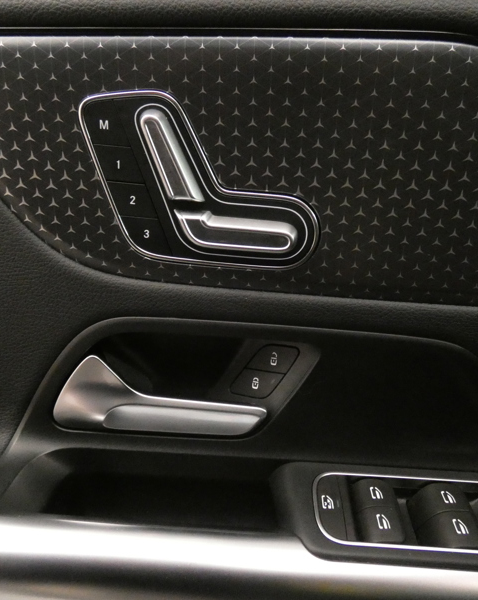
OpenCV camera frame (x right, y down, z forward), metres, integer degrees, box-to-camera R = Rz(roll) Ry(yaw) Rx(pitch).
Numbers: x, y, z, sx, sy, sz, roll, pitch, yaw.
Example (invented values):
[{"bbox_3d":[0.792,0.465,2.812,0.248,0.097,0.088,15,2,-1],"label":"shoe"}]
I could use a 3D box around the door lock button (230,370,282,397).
[{"bbox_3d":[0.010,0.048,0.266,0.031,0.015,0.006,6,22,13],"label":"door lock button"}]

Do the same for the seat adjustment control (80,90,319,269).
[{"bbox_3d":[-0.019,-0.057,0.232,0.123,0.087,0.020,2,21,3],"label":"seat adjustment control"}]

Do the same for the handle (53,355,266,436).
[{"bbox_3d":[-0.044,0.054,0.262,0.115,0.040,0.030,2,21,3],"label":"handle"}]

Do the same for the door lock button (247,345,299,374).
[{"bbox_3d":[0.019,0.033,0.260,0.031,0.015,0.006,6,22,13],"label":"door lock button"}]

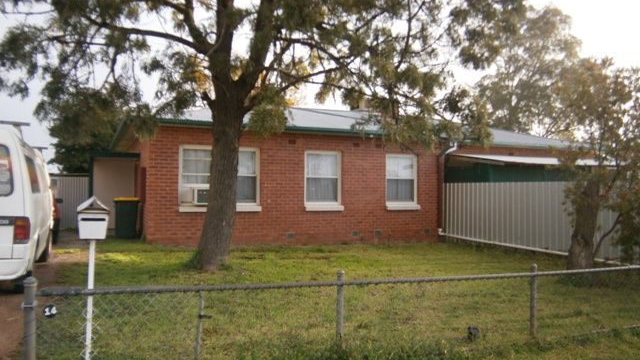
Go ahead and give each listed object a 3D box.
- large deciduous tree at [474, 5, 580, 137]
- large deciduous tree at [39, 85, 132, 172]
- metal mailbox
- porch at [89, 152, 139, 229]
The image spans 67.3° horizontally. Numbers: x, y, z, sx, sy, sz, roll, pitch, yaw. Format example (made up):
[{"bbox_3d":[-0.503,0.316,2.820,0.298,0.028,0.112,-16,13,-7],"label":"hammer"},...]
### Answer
[{"bbox_3d":[12.950,-4.400,30.000,6.800,12.600,6.600,1,-1,0],"label":"large deciduous tree"},{"bbox_3d":[-10.100,-1.200,20.800,3.900,5.500,3.800,1,-1,0],"label":"large deciduous tree"},{"bbox_3d":[-1.700,0.288,3.600,0.230,0.310,0.310,2,-1,-27],"label":"metal mailbox"},{"bbox_3d":[-5.718,0.363,13.351,1.220,2.150,1.500,1,-2,-24],"label":"porch"}]

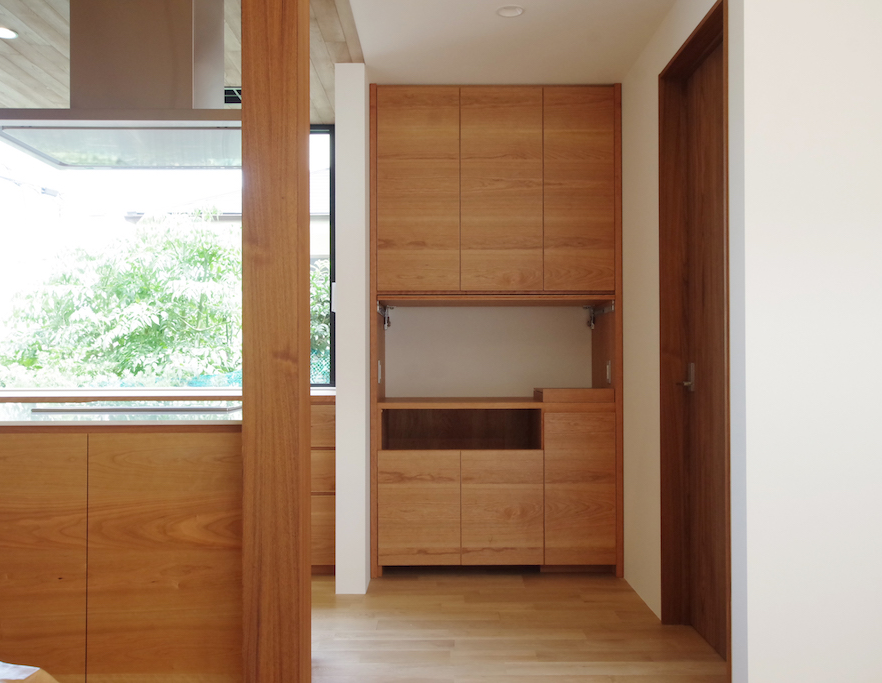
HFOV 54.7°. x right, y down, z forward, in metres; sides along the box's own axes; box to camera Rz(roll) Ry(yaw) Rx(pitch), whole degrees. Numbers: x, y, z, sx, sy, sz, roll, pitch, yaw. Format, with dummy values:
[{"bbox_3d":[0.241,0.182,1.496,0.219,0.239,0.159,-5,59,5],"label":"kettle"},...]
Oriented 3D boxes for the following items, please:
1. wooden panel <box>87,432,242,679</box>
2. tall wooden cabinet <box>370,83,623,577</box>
[{"bbox_3d":[-0.824,0.660,2.570,0.485,0.775,0.030,0,-1,0],"label":"wooden panel"},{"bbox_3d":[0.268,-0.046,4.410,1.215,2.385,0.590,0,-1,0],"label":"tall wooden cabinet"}]

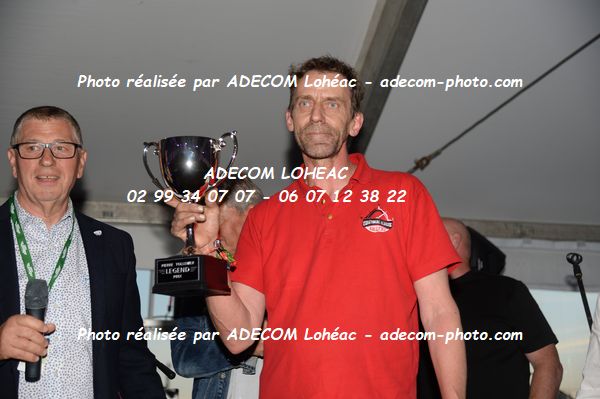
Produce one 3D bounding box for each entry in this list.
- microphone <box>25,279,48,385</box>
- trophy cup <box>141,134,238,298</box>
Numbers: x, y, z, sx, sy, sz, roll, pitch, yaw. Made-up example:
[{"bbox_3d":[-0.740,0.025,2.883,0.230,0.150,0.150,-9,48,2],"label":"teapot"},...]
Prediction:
[{"bbox_3d":[-0.571,0.283,1.980,0.050,0.225,0.050,3,4,-16],"label":"microphone"},{"bbox_3d":[-0.235,0.035,1.980,0.228,0.346,0.125,-5,-8,21],"label":"trophy cup"}]

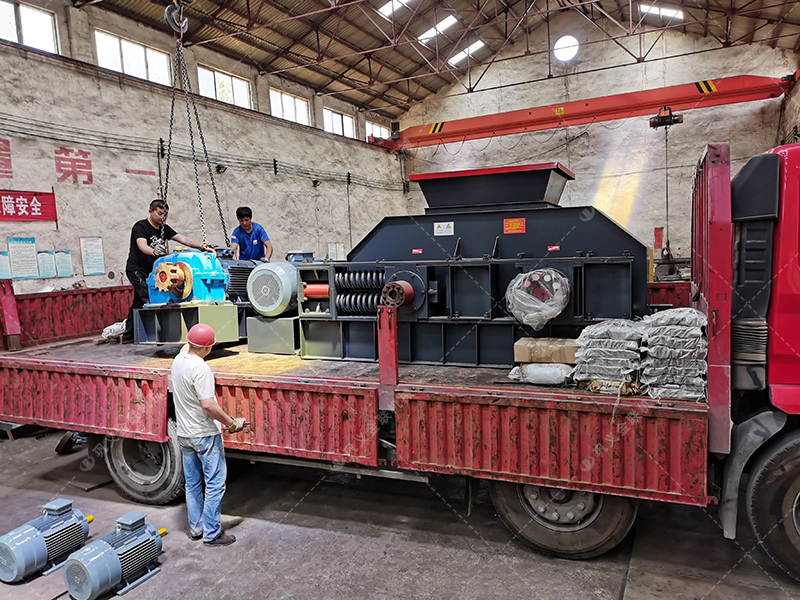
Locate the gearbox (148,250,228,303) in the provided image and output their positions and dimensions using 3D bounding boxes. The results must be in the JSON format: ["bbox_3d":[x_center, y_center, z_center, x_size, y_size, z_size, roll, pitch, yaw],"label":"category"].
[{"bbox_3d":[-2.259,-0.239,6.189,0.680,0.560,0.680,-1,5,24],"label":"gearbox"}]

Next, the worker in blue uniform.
[{"bbox_3d":[-1.733,-0.317,7.266,0.560,1.600,0.550,-3,5,0],"label":"worker in blue uniform"}]

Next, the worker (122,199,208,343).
[{"bbox_3d":[-2.759,-0.343,6.980,0.850,1.680,0.650,1,6,40],"label":"worker"}]

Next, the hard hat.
[{"bbox_3d":[-1.579,0.278,4.780,0.220,0.165,0.265,14,21,41],"label":"hard hat"}]

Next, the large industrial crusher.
[{"bbox_3d":[0.649,-0.301,5.624,3.130,1.672,1.450,0,5,24],"label":"large industrial crusher"}]

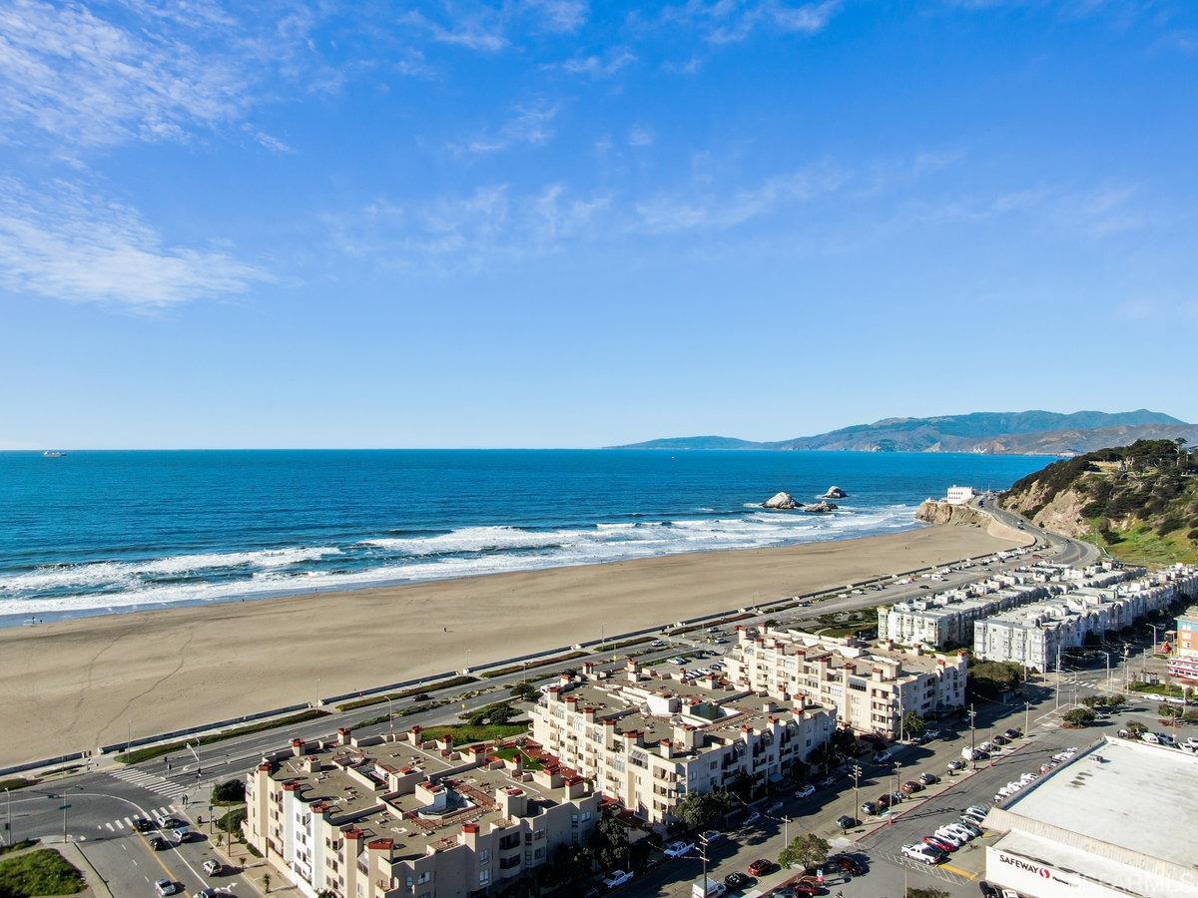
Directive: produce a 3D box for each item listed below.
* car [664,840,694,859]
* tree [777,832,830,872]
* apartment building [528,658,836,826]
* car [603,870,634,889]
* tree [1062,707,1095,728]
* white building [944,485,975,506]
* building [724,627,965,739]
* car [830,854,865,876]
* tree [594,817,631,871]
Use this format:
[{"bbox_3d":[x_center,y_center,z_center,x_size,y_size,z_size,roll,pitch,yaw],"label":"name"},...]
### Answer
[{"bbox_3d":[13.171,65.723,135.956,5.200,1.650,1.850,0,0,-42],"label":"car"},{"bbox_3d":[32.295,63.959,131.069,7.300,5.100,7.800,0,0,0],"label":"tree"},{"bbox_3d":[14.232,59.105,176.846,45.500,14.600,52.500,0,0,-42],"label":"apartment building"},{"bbox_3d":[3.062,65.754,126.725,5.200,1.650,1.850,0,0,-42],"label":"car"},{"bbox_3d":[114.670,64.234,197.937,6.400,4.200,6.800,0,0,-42],"label":"tree"},{"bbox_3d":[370.113,48.120,851.822,25.000,17.500,25.000,0,0,30],"label":"white building"},{"bbox_3d":[63.825,58.957,221.003,39.500,14.600,52.000,0,0,-42],"label":"building"},{"bbox_3d":[39.485,65.809,131.145,1.820,1.500,4.700,0,0,-42],"label":"car"},{"bbox_3d":[2.066,62.855,132.227,5.500,7.300,6.000,0,0,0],"label":"tree"}]

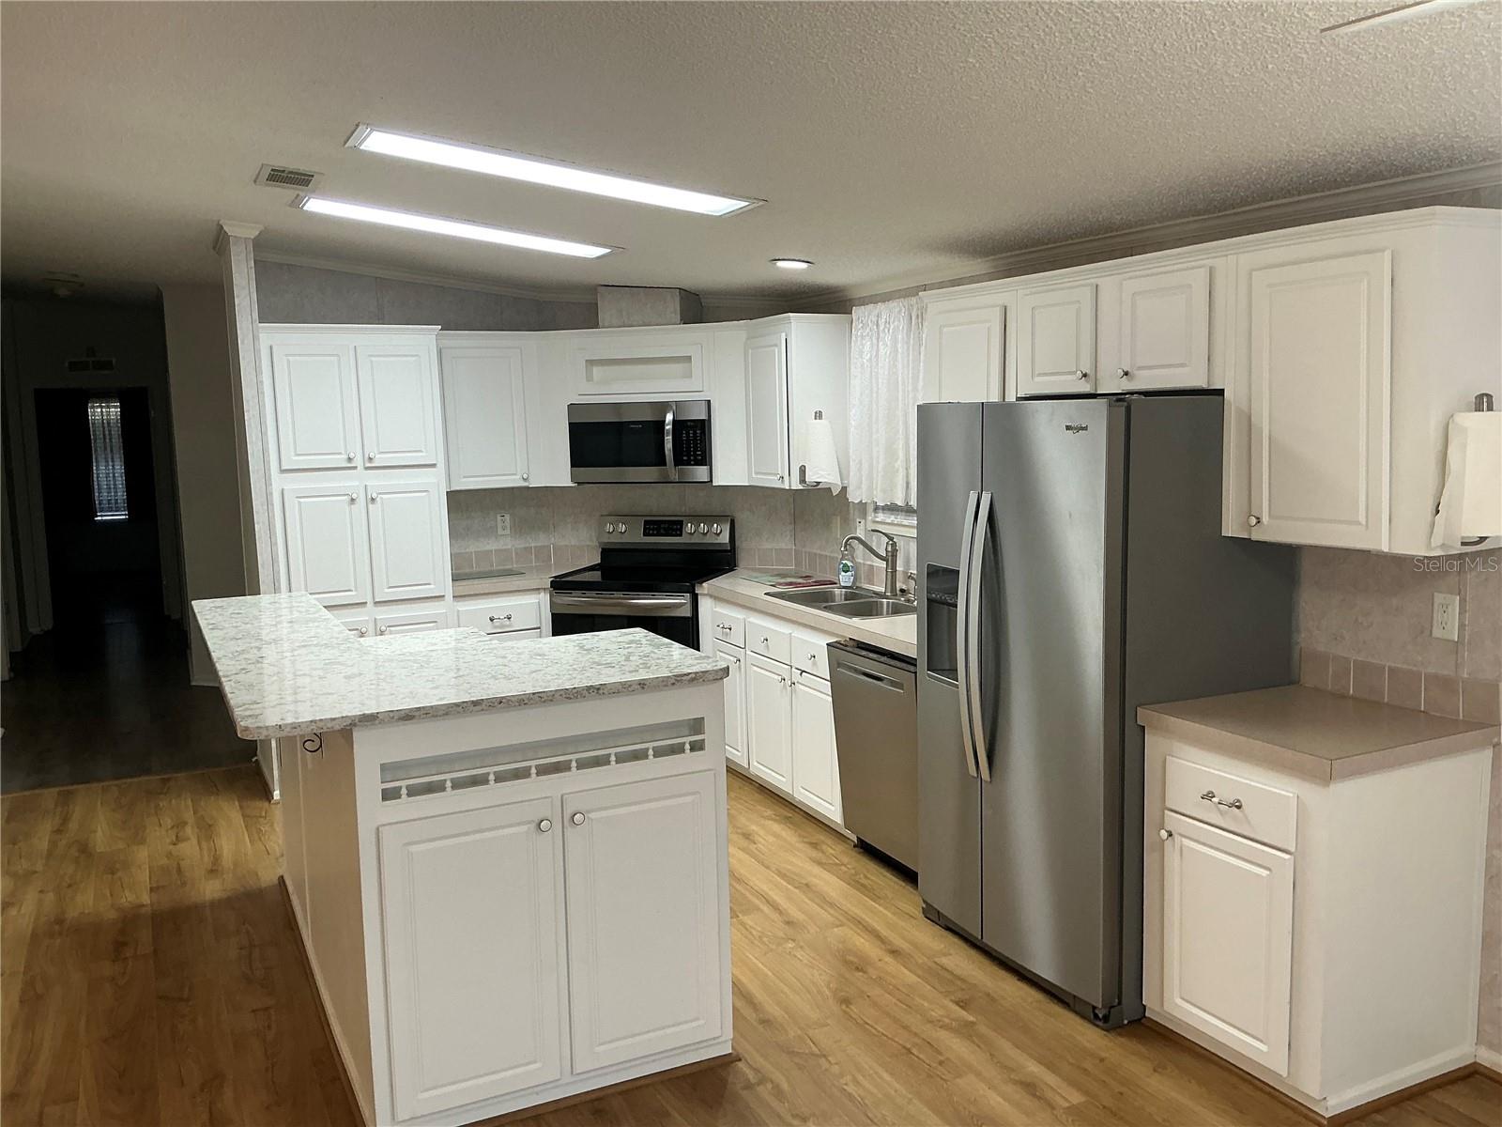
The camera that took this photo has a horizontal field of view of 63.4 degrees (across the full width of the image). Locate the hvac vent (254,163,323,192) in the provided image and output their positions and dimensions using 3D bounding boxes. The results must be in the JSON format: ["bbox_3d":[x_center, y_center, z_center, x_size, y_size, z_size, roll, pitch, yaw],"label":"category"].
[{"bbox_3d":[-1.670,-1.389,4.401,0.210,0.030,0.355,3,4,-26],"label":"hvac vent"}]

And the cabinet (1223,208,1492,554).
[{"bbox_3d":[1.592,-0.453,3.155,0.330,0.793,0.625,-5,7,-25],"label":"cabinet"}]

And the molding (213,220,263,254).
[{"bbox_3d":[-2.377,-1.495,5.625,0.190,0.095,0.680,-5,8,-27],"label":"molding"}]

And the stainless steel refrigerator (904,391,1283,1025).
[{"bbox_3d":[1.079,0.368,3.848,0.810,1.770,0.885,-5,8,-27],"label":"stainless steel refrigerator"}]

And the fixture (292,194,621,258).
[{"bbox_3d":[-1.208,-1.416,5.091,1.320,0.060,0.330,2,5,-27],"label":"fixture"}]

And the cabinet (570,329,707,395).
[{"bbox_3d":[-0.514,-1.026,6.271,0.770,0.326,0.330,1,7,19],"label":"cabinet"}]

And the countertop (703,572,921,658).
[{"bbox_3d":[0.409,0.185,5.379,0.648,0.050,2.400,-5,8,-27],"label":"countertop"}]

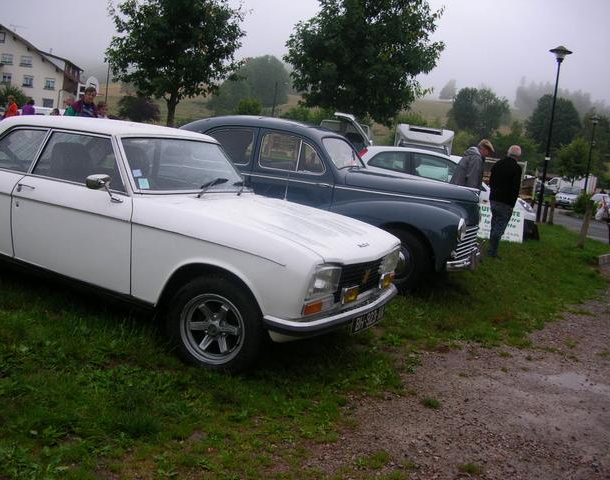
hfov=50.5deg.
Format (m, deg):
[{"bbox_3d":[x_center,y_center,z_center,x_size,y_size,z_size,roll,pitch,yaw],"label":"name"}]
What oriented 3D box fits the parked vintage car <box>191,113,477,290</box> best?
[{"bbox_3d":[-0.130,-0.570,7.300,4.350,1.540,1.620,10,10,22],"label":"parked vintage car"}]

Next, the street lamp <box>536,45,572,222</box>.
[{"bbox_3d":[7.588,-3.292,20.000,0.700,5.500,0.700,9,7,22],"label":"street lamp"}]

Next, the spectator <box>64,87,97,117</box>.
[{"bbox_3d":[-3.597,-1.601,10.499,0.520,1.720,0.340,2,8,-30],"label":"spectator"}]

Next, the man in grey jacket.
[{"bbox_3d":[2.449,-0.677,9.792,0.600,1.680,0.520,4,7,-18],"label":"man in grey jacket"}]

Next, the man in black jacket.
[{"bbox_3d":[3.090,-0.615,10.200,0.540,1.740,0.360,8,7,15],"label":"man in black jacket"}]

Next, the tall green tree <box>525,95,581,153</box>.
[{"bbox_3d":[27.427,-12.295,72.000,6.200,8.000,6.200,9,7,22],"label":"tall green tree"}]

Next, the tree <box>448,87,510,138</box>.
[{"bbox_3d":[18.768,-13.576,70.000,6.700,6.400,6.300,9,7,22],"label":"tree"}]

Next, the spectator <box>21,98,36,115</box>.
[{"bbox_3d":[-9.031,-3.761,21.091,0.500,1.650,0.350,3,7,-24],"label":"spectator"}]

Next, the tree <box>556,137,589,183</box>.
[{"bbox_3d":[18.579,-4.875,45.270,2.500,4.700,2.500,6,7,-1],"label":"tree"}]

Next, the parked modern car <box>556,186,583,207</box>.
[{"bbox_3d":[17.709,-2.824,43.000,1.750,1.500,4.100,9,8,29],"label":"parked modern car"}]

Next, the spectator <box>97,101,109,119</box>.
[{"bbox_3d":[-4.035,-1.922,12.794,0.460,1.630,0.300,1,8,-35],"label":"spectator"}]

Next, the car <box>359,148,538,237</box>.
[{"bbox_3d":[2.973,-0.991,13.500,3.950,1.470,1.690,8,7,22],"label":"car"}]

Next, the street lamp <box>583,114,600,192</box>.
[{"bbox_3d":[15.748,-4.483,36.287,0.550,5.000,0.550,6,7,-1],"label":"street lamp"}]

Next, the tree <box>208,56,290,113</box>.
[{"bbox_3d":[-6.810,-18.744,78.000,9.500,7.000,8.000,6,6,0],"label":"tree"}]

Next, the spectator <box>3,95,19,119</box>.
[{"bbox_3d":[-8.935,-3.549,19.591,0.400,1.660,0.480,5,6,-12],"label":"spectator"}]

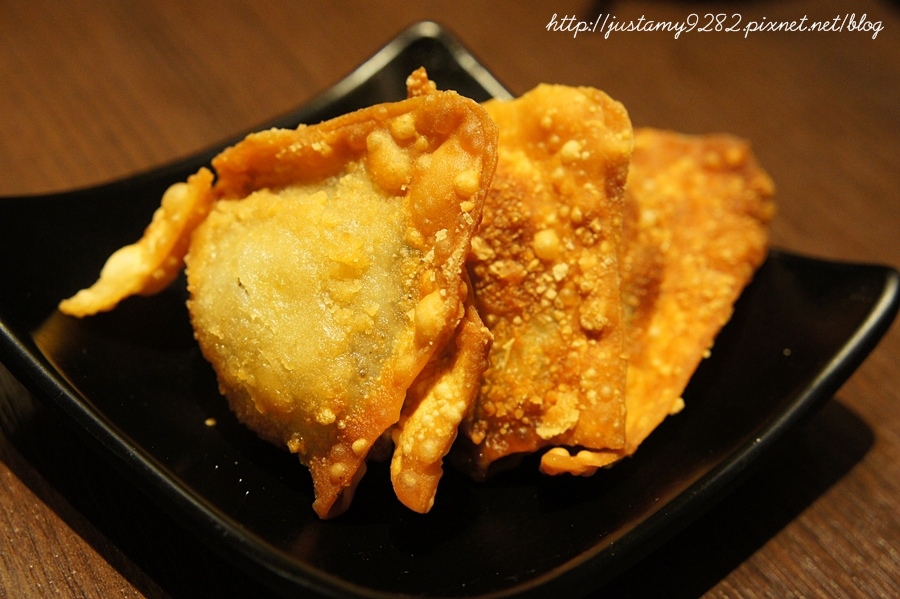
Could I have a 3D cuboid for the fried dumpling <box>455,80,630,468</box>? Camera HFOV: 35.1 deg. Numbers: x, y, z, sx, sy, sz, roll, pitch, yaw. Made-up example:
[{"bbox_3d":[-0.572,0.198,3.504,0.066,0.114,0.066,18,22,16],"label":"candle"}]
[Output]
[{"bbox_3d":[0.018,-0.004,0.298,0.043,0.021,0.081,3,74,-3],"label":"fried dumpling"}]

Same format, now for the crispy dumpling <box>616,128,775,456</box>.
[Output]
[{"bbox_3d":[0.043,-0.003,0.315,0.045,0.020,0.075,23,72,-7],"label":"crispy dumpling"}]

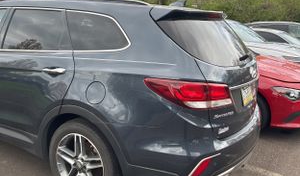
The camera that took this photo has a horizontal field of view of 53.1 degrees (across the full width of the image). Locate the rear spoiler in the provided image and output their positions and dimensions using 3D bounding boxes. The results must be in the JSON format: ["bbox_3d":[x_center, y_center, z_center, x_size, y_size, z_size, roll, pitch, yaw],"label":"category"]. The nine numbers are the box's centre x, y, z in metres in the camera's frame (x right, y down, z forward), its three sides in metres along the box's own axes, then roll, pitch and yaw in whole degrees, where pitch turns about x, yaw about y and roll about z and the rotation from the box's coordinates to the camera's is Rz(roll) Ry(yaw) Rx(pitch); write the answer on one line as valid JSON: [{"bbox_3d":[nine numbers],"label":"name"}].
[{"bbox_3d":[0.489,-0.620,2.597,0.370,0.155,1.220,6,12,31],"label":"rear spoiler"}]

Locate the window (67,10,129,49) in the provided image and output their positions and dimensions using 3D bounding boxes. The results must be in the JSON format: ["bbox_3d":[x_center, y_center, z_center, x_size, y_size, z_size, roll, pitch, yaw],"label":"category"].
[{"bbox_3d":[-0.407,-0.428,2.246,0.640,0.326,0.050,5,-9,27],"label":"window"}]

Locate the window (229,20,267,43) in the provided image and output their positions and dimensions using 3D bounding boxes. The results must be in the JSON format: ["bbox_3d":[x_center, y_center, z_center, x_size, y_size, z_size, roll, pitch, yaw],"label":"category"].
[{"bbox_3d":[2.115,-1.335,7.100,1.300,0.180,0.800,-12,56,-49],"label":"window"}]

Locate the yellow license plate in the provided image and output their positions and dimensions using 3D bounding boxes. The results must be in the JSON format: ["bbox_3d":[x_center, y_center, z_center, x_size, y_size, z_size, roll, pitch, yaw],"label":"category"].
[{"bbox_3d":[0.818,0.056,2.509,0.020,0.155,0.305,-7,5,32],"label":"yellow license plate"}]

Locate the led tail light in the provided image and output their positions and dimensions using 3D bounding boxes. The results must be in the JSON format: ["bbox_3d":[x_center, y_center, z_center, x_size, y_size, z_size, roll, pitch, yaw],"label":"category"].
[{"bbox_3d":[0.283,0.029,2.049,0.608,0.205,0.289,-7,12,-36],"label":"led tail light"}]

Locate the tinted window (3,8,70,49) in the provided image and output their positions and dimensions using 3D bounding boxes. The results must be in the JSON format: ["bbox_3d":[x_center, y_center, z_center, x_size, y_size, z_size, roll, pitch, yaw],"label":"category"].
[{"bbox_3d":[-0.931,-0.496,2.558,0.876,0.391,0.050,6,-9,31],"label":"tinted window"}]

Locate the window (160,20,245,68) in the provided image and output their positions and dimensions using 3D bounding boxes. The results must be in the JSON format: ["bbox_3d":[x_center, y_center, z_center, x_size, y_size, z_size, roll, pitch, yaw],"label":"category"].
[{"bbox_3d":[0.590,-0.391,2.574,0.180,0.530,1.220,-40,-13,30],"label":"window"}]

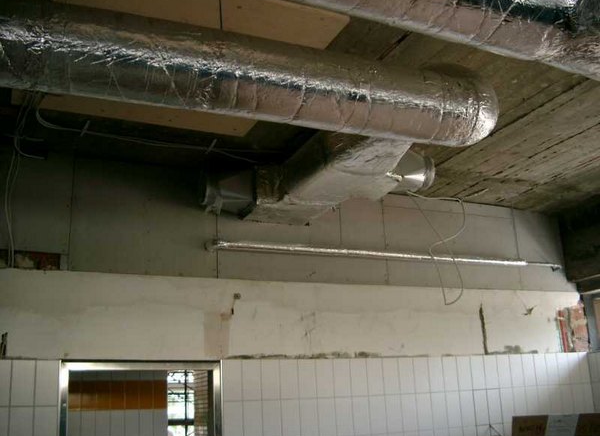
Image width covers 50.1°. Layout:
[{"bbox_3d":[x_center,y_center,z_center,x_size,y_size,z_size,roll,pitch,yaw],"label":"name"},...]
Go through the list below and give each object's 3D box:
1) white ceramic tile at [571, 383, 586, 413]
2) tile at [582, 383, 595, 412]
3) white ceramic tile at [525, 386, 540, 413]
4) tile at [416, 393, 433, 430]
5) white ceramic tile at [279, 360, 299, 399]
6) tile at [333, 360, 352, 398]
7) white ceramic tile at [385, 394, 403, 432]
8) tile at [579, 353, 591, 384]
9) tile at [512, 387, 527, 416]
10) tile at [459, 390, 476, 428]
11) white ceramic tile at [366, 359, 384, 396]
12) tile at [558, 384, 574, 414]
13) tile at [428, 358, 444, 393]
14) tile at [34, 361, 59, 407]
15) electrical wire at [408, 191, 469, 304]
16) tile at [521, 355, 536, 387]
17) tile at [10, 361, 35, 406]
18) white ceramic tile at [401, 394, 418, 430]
[{"bbox_3d":[2.198,1.430,5.062,0.125,0.249,0.012,5,-18,-24],"label":"white ceramic tile"},{"bbox_3d":[1.848,1.156,4.102,0.080,0.200,0.009,5,-18,-24],"label":"tile"},{"bbox_3d":[1.731,1.375,4.759,0.119,0.244,0.010,5,-18,-24],"label":"white ceramic tile"},{"bbox_3d":[0.877,1.360,4.523,0.125,0.250,0.010,5,-17,-24],"label":"tile"},{"bbox_3d":[-0.068,1.046,4.170,0.125,0.250,0.010,5,-17,-24],"label":"white ceramic tile"},{"bbox_3d":[0.277,1.050,4.221,0.125,0.249,0.012,5,-18,-24],"label":"tile"},{"bbox_3d":[0.622,1.293,4.237,0.119,0.244,0.010,5,-18,-24],"label":"white ceramic tile"},{"bbox_3d":[2.262,1.183,5.088,0.102,0.244,0.010,5,-18,-24],"label":"tile"},{"bbox_3d":[1.359,1.149,3.953,0.102,0.206,0.009,5,-18,-24],"label":"tile"},{"bbox_3d":[0.989,1.121,3.775,0.102,0.206,0.009,5,-18,-24],"label":"tile"},{"bbox_3d":[0.520,1.094,4.434,0.125,0.250,0.010,5,-17,-24],"label":"white ceramic tile"},{"bbox_3d":[2.059,1.398,4.921,0.119,0.244,0.010,5,-18,-24],"label":"tile"},{"bbox_3d":[0.950,1.086,4.458,0.119,0.244,0.010,5,-18,-24],"label":"tile"},{"bbox_3d":[-1.131,0.738,2.872,0.102,0.206,0.009,5,-18,-24],"label":"tile"},{"bbox_3d":[0.915,0.198,4.300,0.370,0.780,0.150,5,-18,-24],"label":"electrical wire"},{"bbox_3d":[1.749,1.165,4.906,0.125,0.249,0.012,5,-18,-24],"label":"tile"},{"bbox_3d":[-1.514,0.901,3.509,0.125,0.250,0.010,5,-17,-24],"label":"tile"},{"bbox_3d":[0.598,1.063,3.500,0.100,0.200,0.009,5,-18,-24],"label":"white ceramic tile"}]

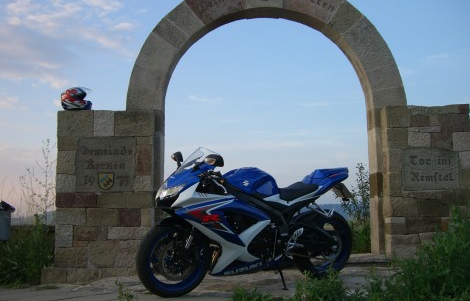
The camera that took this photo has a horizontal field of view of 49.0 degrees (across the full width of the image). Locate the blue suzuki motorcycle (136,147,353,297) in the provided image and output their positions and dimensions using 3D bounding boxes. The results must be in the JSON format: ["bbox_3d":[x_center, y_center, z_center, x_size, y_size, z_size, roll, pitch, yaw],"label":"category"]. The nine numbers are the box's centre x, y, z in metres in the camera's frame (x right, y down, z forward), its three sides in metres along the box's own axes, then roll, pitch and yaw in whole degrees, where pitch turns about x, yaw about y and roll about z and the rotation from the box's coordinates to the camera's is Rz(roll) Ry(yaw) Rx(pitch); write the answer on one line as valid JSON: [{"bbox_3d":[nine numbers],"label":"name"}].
[{"bbox_3d":[0.205,0.548,4.137,2.040,1.130,0.740,2,2,-31],"label":"blue suzuki motorcycle"}]

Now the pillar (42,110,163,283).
[{"bbox_3d":[-1.374,0.491,5.581,1.193,1.749,0.570,0,-5,-3],"label":"pillar"}]

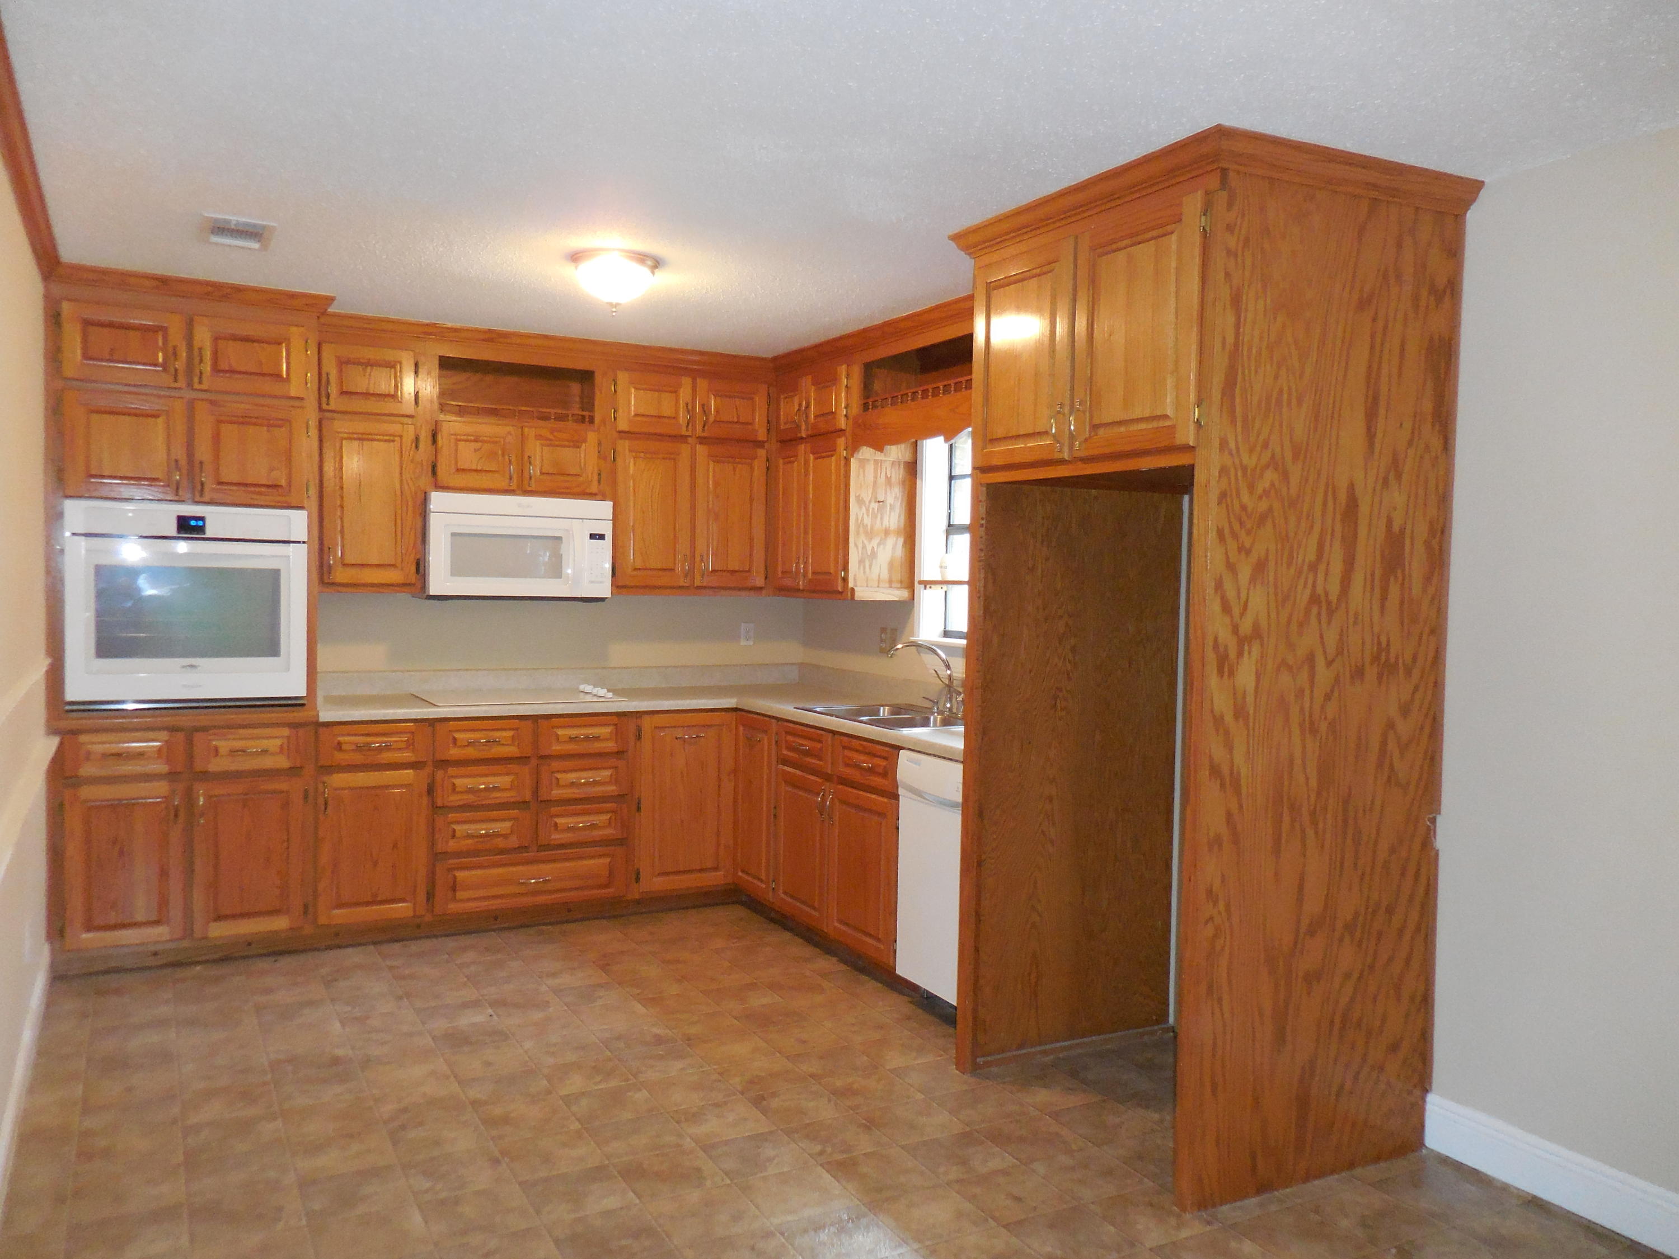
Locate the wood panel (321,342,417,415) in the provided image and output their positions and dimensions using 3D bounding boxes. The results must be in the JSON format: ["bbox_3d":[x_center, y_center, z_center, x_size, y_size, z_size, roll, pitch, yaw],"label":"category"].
[{"bbox_3d":[-1.883,-0.993,4.840,0.354,0.259,0.040,0,3,-27],"label":"wood panel"}]

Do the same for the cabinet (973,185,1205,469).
[{"bbox_3d":[0.904,-0.725,3.293,0.720,0.640,0.900,0,3,-29],"label":"cabinet"}]

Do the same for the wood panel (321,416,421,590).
[{"bbox_3d":[-1.944,-0.506,4.996,0.376,0.670,0.330,0,3,-27],"label":"wood panel"}]

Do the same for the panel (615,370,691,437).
[{"bbox_3d":[-0.823,-0.992,5.372,0.343,0.260,0.040,0,3,-27],"label":"panel"}]

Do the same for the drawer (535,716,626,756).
[{"bbox_3d":[-1.160,0.430,5.197,0.377,0.157,0.450,0,3,-29],"label":"drawer"}]

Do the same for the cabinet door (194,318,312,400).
[{"bbox_3d":[-2.128,-0.978,4.380,0.363,0.263,0.025,0,3,-25],"label":"cabinet door"}]

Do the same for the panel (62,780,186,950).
[{"bbox_3d":[-2.521,0.828,4.287,0.368,0.575,0.040,0,3,-27],"label":"panel"}]

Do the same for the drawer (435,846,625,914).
[{"bbox_3d":[-1.327,1.012,5.118,0.766,0.211,0.420,0,3,-24],"label":"drawer"}]

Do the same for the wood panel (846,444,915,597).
[{"bbox_3d":[0.176,-0.471,5.034,0.310,0.700,0.025,0,3,-30],"label":"wood panel"}]

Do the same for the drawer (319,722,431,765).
[{"bbox_3d":[-1.856,0.427,4.791,0.389,0.156,0.380,0,3,-27],"label":"drawer"}]

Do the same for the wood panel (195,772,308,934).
[{"bbox_3d":[-2.185,0.841,4.505,0.368,0.575,0.030,0,3,-24],"label":"wood panel"}]

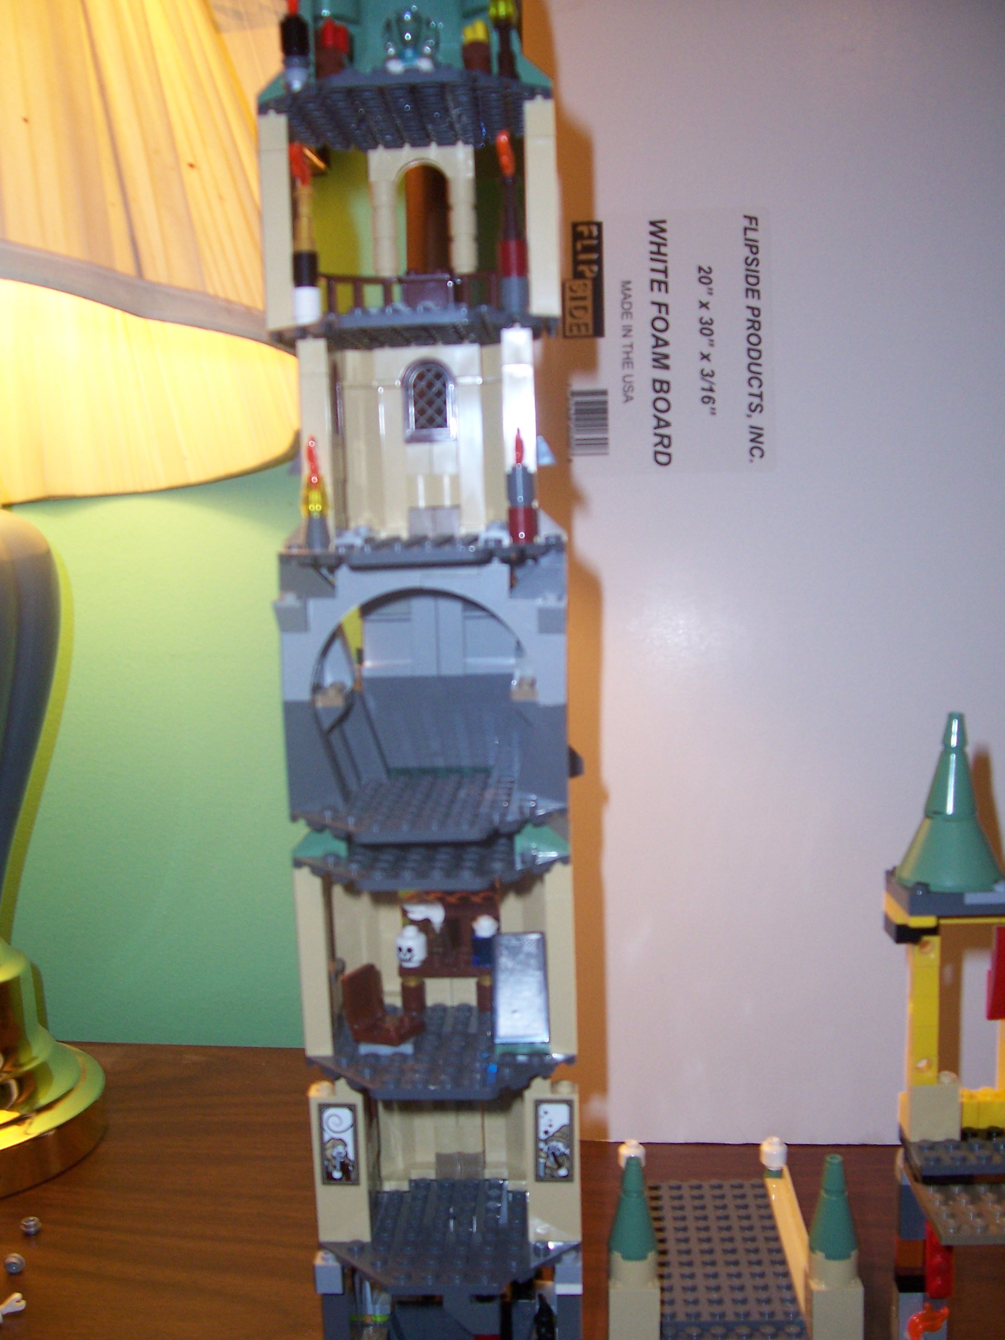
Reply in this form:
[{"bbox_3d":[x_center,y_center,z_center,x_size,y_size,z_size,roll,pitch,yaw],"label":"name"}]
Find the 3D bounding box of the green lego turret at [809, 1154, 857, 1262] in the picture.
[{"bbox_3d":[0.105,0.169,0.416,0.016,0.029,0.016,-1,6,3],"label":"green lego turret"}]

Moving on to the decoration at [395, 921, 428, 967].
[{"bbox_3d":[-0.029,0.089,0.422,0.010,0.012,0.010,-2,8,0],"label":"decoration"}]

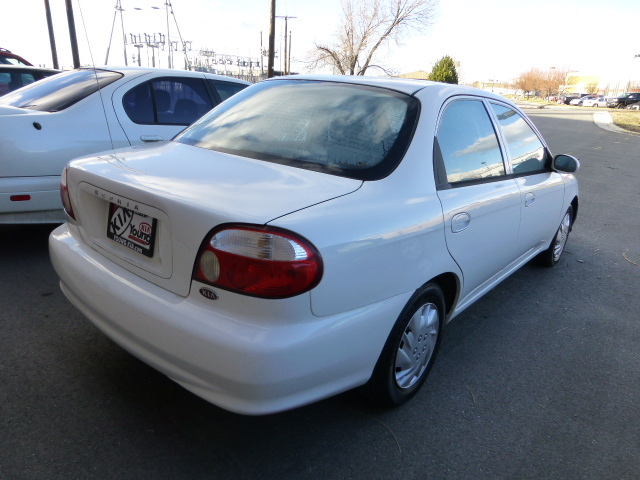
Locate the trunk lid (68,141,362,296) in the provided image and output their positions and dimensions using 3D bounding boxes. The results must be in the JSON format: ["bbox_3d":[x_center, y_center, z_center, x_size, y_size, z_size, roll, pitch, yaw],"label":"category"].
[{"bbox_3d":[-0.505,-0.136,1.845,1.240,0.400,0.680,18,23,37],"label":"trunk lid"}]

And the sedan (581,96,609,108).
[{"bbox_3d":[31.384,-15.607,50.000,4.500,1.420,1.750,-7,22,-28],"label":"sedan"}]

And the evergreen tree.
[{"bbox_3d":[12.576,-16.227,45.000,3.000,4.300,3.000,4,19,0],"label":"evergreen tree"}]

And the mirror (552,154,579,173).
[{"bbox_3d":[1.682,-0.535,3.023,0.175,0.115,0.120,18,23,37],"label":"mirror"}]

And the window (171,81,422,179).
[{"bbox_3d":[-0.125,-0.580,2.144,1.270,0.130,0.675,18,56,37],"label":"window"}]

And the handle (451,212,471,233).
[{"bbox_3d":[0.605,-0.081,1.927,0.047,0.083,0.175,18,23,37],"label":"handle"}]

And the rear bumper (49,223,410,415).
[{"bbox_3d":[-0.528,0.192,1.951,1.690,0.470,0.780,18,23,37],"label":"rear bumper"}]

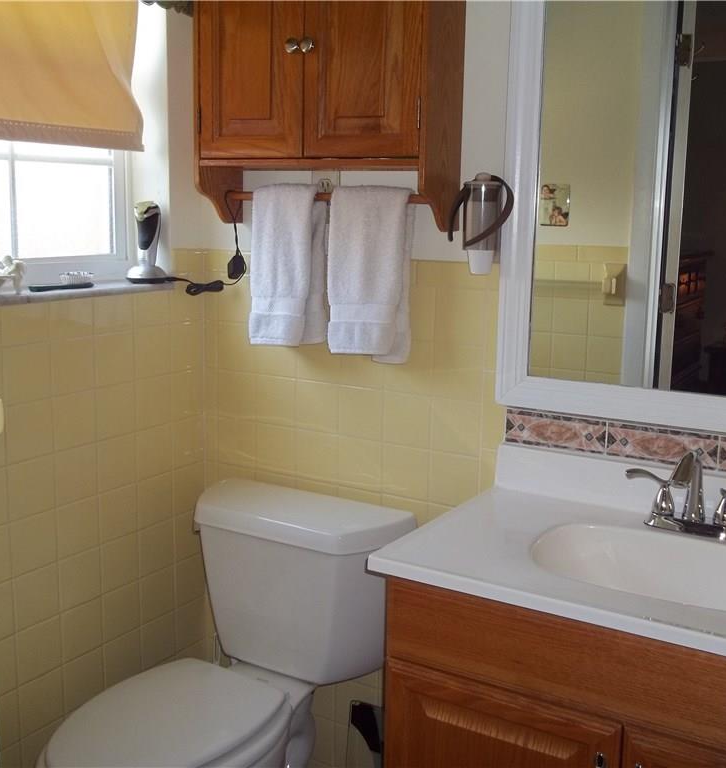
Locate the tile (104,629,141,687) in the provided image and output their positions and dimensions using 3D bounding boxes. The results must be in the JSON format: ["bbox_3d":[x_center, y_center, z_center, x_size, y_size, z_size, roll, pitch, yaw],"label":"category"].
[{"bbox_3d":[-0.521,0.596,2.054,0.008,0.108,0.108,7,12,31],"label":"tile"}]

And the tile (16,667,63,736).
[{"bbox_3d":[-0.636,0.626,1.865,0.010,0.108,0.108,7,12,31],"label":"tile"}]

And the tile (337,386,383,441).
[{"bbox_3d":[-0.001,0.061,1.970,0.108,0.108,0.010,7,12,31],"label":"tile"}]

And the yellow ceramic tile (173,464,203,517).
[{"bbox_3d":[-0.401,0.241,2.175,0.010,0.108,0.108,7,12,31],"label":"yellow ceramic tile"}]

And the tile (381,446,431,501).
[{"bbox_3d":[0.089,0.181,1.937,0.108,0.108,0.008,7,12,31],"label":"tile"}]

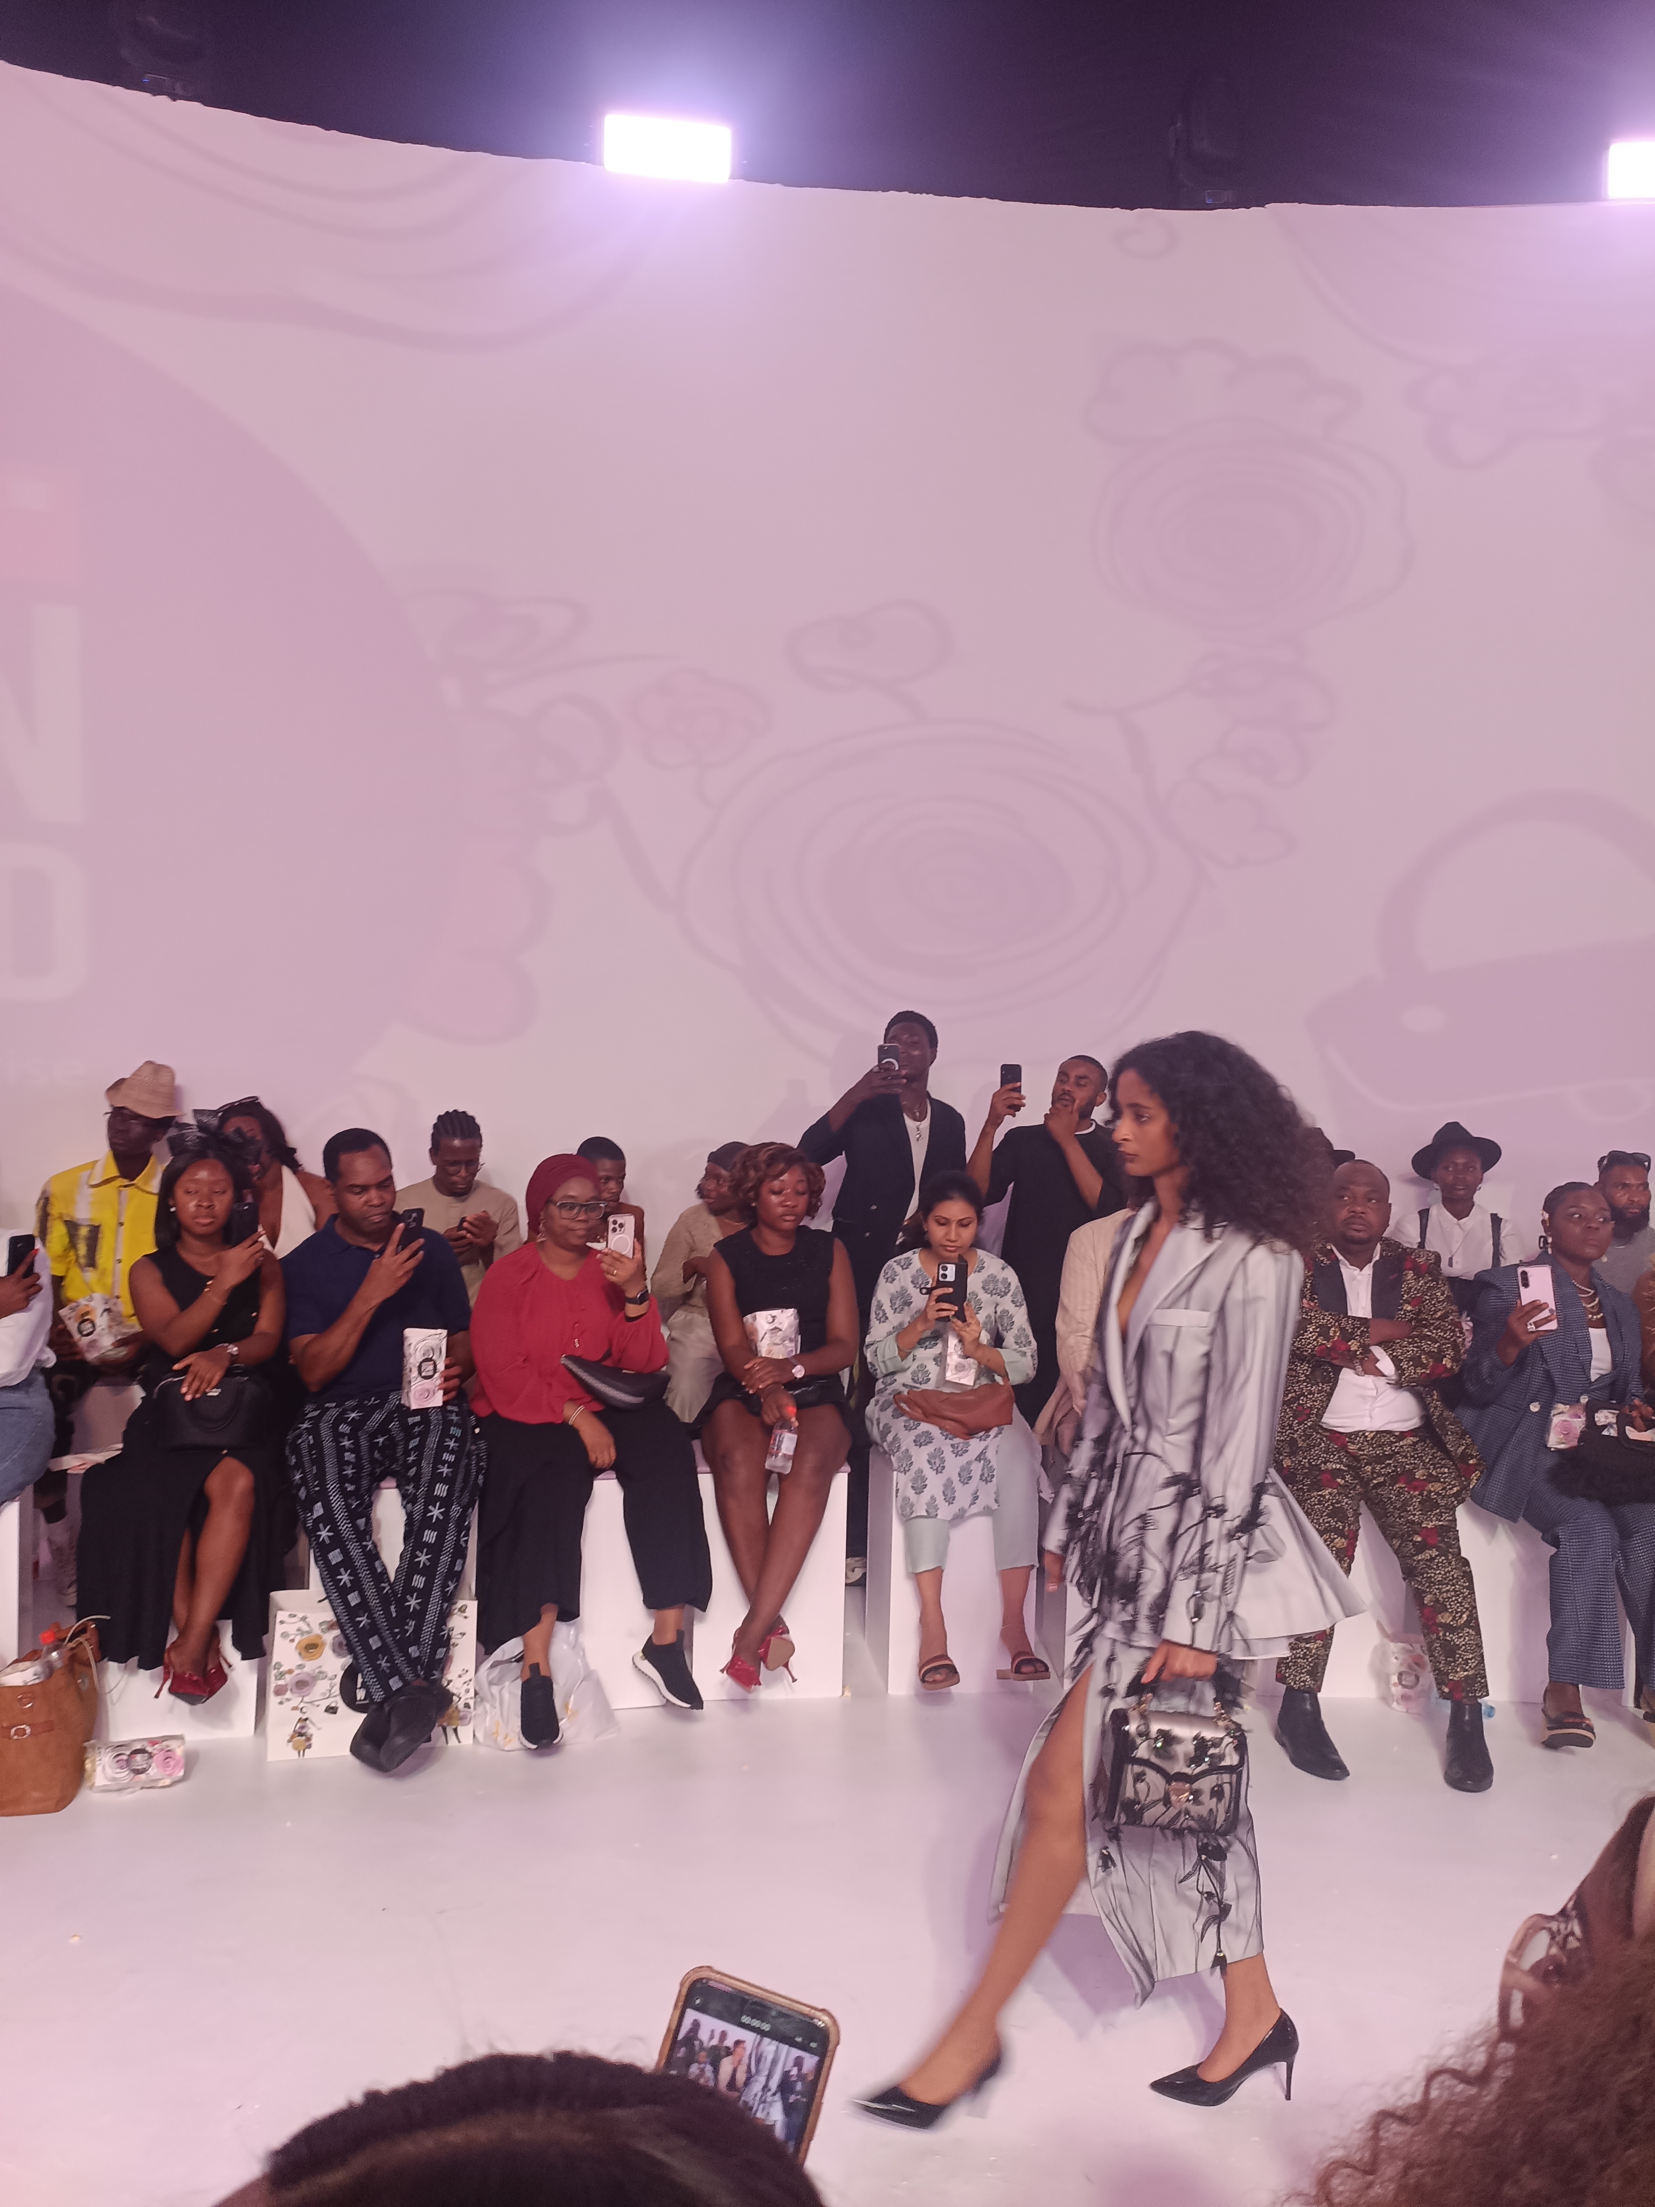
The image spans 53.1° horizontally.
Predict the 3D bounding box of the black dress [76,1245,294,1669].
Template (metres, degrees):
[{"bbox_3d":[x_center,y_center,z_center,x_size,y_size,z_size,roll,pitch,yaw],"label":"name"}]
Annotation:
[{"bbox_3d":[-1.587,0.852,4.097,0.500,0.950,0.620,1,3,-10],"label":"black dress"}]

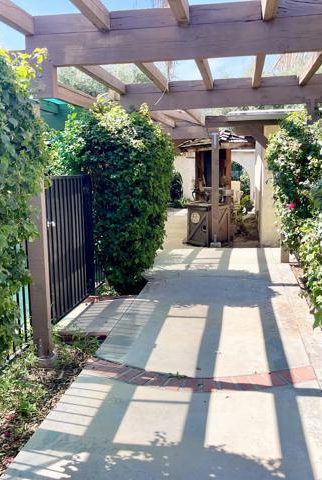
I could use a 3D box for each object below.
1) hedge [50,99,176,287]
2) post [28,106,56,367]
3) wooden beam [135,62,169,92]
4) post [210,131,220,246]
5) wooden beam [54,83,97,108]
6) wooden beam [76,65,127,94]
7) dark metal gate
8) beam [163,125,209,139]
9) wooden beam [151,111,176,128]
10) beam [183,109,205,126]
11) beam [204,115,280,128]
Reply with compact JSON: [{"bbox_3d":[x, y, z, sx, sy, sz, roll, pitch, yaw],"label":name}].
[{"bbox_3d":[-0.604,-0.696,7.095,1.591,2.526,1.558,0,9,9],"label":"hedge"},{"bbox_3d":[-1.046,-0.047,4.066,0.143,2.185,0.095,0,8,10],"label":"post"},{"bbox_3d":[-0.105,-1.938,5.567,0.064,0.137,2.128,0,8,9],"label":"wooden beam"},{"bbox_3d":[1.099,-0.980,9.654,0.149,2.230,0.120,0,8,10],"label":"post"},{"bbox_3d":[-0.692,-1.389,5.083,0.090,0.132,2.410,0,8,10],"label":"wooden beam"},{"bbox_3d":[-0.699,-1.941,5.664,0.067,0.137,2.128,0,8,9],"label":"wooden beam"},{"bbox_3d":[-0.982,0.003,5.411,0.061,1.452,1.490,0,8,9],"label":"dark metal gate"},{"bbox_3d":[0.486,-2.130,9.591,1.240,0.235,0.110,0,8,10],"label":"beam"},{"bbox_3d":[0.053,-2.038,8.056,0.068,0.152,2.508,0,8,9],"label":"wooden beam"},{"bbox_3d":[0.579,-2.096,8.083,0.088,0.143,2.930,0,8,10],"label":"beam"},{"bbox_3d":[1.530,-2.240,9.048,1.383,0.217,0.114,0,8,9],"label":"beam"}]

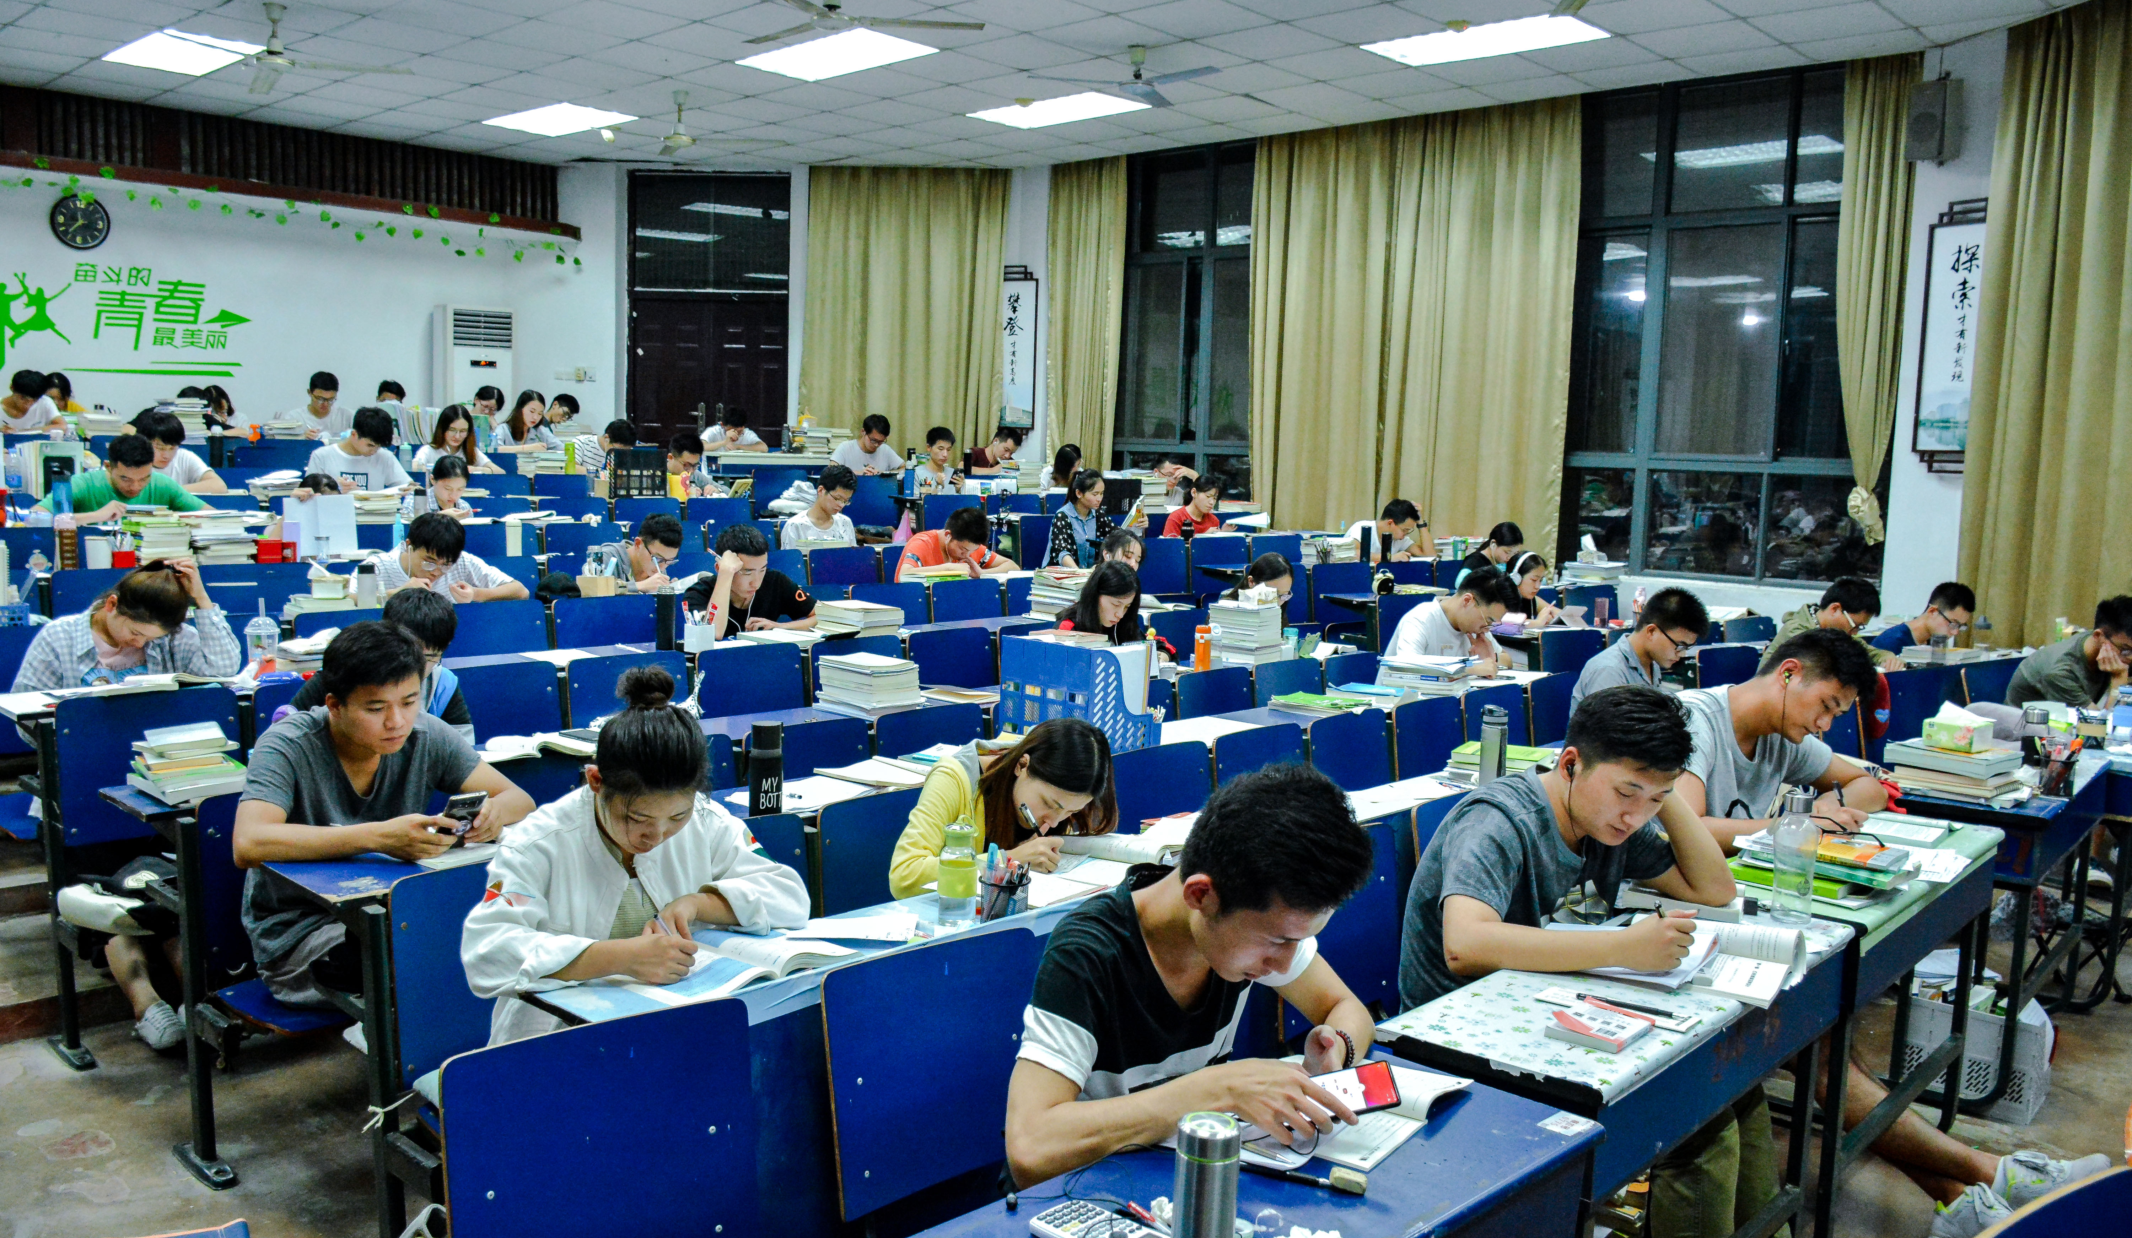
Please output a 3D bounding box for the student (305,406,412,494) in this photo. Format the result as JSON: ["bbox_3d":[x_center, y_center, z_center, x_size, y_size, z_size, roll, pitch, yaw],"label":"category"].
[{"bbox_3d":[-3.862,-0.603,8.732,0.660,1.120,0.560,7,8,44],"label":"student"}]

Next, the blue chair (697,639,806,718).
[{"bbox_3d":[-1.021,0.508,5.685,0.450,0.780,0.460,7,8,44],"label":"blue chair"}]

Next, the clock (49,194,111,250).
[{"bbox_3d":[-6.520,-2.626,10.582,0.050,0.370,0.365,7,9,43],"label":"clock"}]

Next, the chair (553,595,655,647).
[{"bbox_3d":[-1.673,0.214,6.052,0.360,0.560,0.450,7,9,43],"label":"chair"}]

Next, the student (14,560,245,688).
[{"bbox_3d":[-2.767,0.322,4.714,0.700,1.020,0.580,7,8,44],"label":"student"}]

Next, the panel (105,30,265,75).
[{"bbox_3d":[-5.069,-3.281,9.229,1.190,0.060,0.590,7,8,43],"label":"panel"}]

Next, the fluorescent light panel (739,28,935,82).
[{"bbox_3d":[-1.291,-3.162,8.945,1.190,0.060,0.590,7,8,43],"label":"fluorescent light panel"}]

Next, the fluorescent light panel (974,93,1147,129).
[{"bbox_3d":[-0.049,-3.258,10.201,1.170,0.070,0.570,7,9,43],"label":"fluorescent light panel"}]

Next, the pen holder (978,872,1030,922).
[{"bbox_3d":[-0.105,0.495,2.760,0.088,0.092,0.088,1,6,0],"label":"pen holder"}]

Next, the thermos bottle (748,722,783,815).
[{"bbox_3d":[-0.711,0.358,3.780,0.077,0.224,0.077,1,6,0],"label":"thermos bottle"}]

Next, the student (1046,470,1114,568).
[{"bbox_3d":[0.094,-0.388,10.007,0.470,1.117,0.680,-3,7,-36],"label":"student"}]

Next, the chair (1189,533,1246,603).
[{"bbox_3d":[1.052,-0.096,9.888,0.470,0.790,0.420,-3,7,-33],"label":"chair"}]

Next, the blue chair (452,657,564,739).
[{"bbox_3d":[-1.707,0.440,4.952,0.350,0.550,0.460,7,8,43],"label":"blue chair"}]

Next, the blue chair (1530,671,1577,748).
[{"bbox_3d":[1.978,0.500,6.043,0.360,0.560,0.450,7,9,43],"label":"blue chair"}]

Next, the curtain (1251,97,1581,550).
[{"bbox_3d":[2.113,-1.681,10.284,2.298,3.000,0.200,6,8,40],"label":"curtain"}]

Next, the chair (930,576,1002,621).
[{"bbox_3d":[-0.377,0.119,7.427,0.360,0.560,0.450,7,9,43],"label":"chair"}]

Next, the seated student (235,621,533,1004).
[{"bbox_3d":[-1.420,0.624,3.436,0.680,1.235,0.620,7,8,43],"label":"seated student"}]

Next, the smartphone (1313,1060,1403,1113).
[{"bbox_3d":[0.358,0.635,2.130,0.155,0.010,0.075,-14,31,3],"label":"smartphone"}]

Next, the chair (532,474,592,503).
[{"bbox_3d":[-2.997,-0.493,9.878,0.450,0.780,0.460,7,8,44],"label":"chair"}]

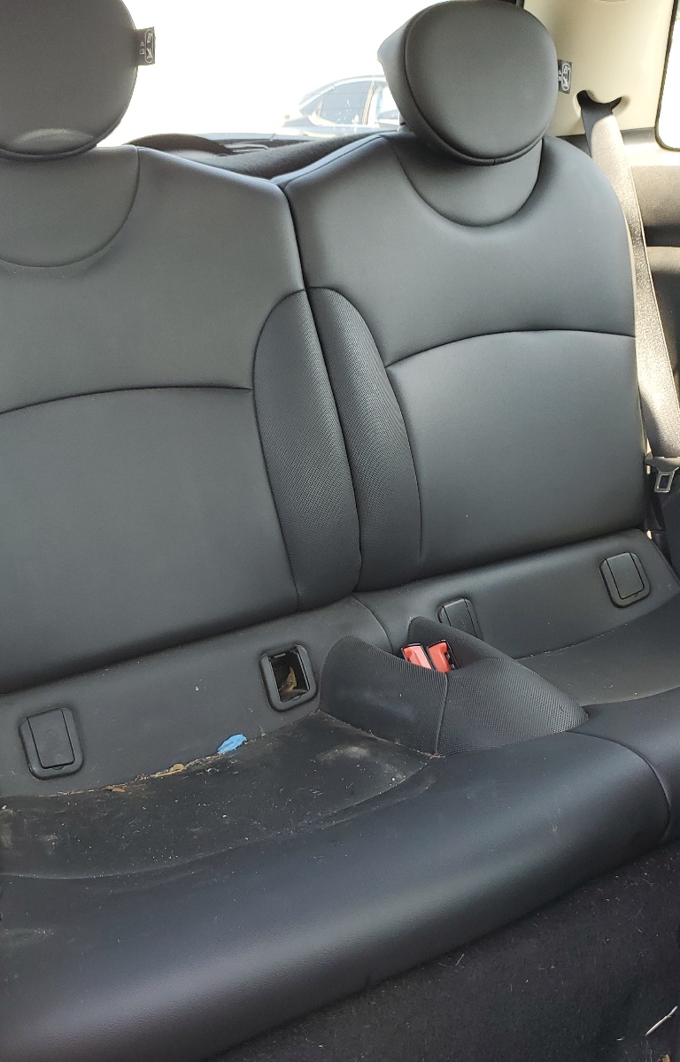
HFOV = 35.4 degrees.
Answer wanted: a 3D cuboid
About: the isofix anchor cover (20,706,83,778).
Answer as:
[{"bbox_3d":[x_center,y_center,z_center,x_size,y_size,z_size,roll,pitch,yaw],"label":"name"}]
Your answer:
[{"bbox_3d":[-0.302,0.225,1.117,0.056,0.067,0.013,-13,-12,-27],"label":"isofix anchor cover"}]

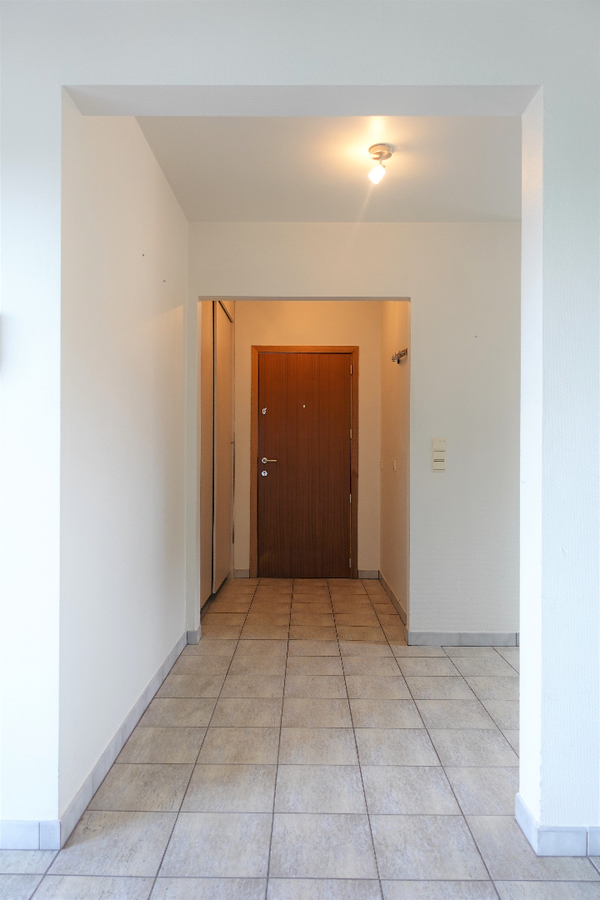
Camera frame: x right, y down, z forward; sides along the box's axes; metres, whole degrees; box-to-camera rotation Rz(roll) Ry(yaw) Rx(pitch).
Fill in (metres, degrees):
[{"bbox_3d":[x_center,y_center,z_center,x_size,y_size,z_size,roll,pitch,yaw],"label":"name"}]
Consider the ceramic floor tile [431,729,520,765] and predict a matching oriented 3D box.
[{"bbox_3d":[0.676,1.167,2.346,0.299,0.010,0.294,0,0,0],"label":"ceramic floor tile"}]

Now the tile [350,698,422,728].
[{"bbox_3d":[0.374,1.159,2.625,0.298,0.010,0.293,0,0,1],"label":"tile"}]

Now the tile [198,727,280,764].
[{"bbox_3d":[-0.232,1.162,2.356,0.299,0.010,0.292,0,0,0],"label":"tile"}]

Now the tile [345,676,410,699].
[{"bbox_3d":[0.379,1.167,2.934,0.299,0.010,0.294,0,0,0],"label":"tile"}]

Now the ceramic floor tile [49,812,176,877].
[{"bbox_3d":[-0.538,1.160,1.774,0.300,0.010,0.297,0,0,0],"label":"ceramic floor tile"}]

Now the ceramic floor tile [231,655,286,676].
[{"bbox_3d":[-0.223,1.165,3.232,0.299,0.010,0.294,0,0,0],"label":"ceramic floor tile"}]

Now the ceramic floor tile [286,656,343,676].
[{"bbox_3d":[0.078,1.164,3.232,0.299,0.010,0.292,0,0,0],"label":"ceramic floor tile"}]

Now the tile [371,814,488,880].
[{"bbox_3d":[0.368,1.166,1.767,0.300,0.010,0.297,0,0,0],"label":"tile"}]

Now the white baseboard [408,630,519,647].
[{"bbox_3d":[0.982,1.115,3.546,0.680,0.088,0.012,0,0,1],"label":"white baseboard"}]

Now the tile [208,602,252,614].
[{"bbox_3d":[-0.514,1.165,4.404,0.299,0.010,0.294,0,0,0],"label":"tile"}]

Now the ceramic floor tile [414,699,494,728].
[{"bbox_3d":[0.677,1.167,2.641,0.299,0.010,0.292,0,0,0],"label":"ceramic floor tile"}]

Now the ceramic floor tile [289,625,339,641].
[{"bbox_3d":[0.083,1.174,3.837,0.300,0.010,0.297,0,0,0],"label":"ceramic floor tile"}]

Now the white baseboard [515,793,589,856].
[{"bbox_3d":[0.753,1.124,1.804,0.145,0.080,0.176,0,0,0],"label":"white baseboard"}]

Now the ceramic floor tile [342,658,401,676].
[{"bbox_3d":[0.381,1.167,3.226,0.299,0.010,0.294,0,0,0],"label":"ceramic floor tile"}]

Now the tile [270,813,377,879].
[{"bbox_3d":[0.066,1.156,1.754,0.298,0.010,0.293,0,0,1],"label":"tile"}]

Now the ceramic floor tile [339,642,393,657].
[{"bbox_3d":[0.382,1.166,3.522,0.299,0.010,0.292,0,0,0],"label":"ceramic floor tile"}]

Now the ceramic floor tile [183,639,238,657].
[{"bbox_3d":[-0.522,1.164,3.527,0.299,0.010,0.294,0,0,0],"label":"ceramic floor tile"}]

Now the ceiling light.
[{"bbox_3d":[0.368,-1.283,2.716,0.110,0.155,0.110,0,0,0],"label":"ceiling light"}]

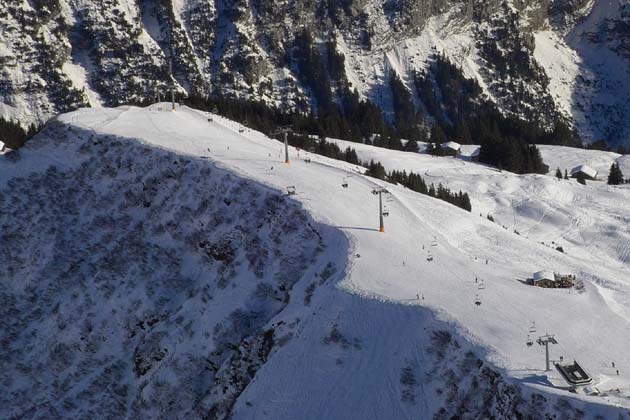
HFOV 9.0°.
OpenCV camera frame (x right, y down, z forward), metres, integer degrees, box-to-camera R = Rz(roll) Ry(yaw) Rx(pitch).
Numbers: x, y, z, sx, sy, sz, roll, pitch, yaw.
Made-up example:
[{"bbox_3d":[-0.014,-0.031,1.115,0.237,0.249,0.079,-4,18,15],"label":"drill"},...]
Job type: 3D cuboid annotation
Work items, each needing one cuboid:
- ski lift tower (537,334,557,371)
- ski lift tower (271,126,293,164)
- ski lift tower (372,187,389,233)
[{"bbox_3d":[84.602,51.723,1447.852,6.800,13.900,5.000,-6,19,-14],"label":"ski lift tower"},{"bbox_3d":[-12.786,-29.365,1817.202,6.800,18.110,5.200,-6,19,-14],"label":"ski lift tower"},{"bbox_3d":[27.754,-0.129,1666.925,6.400,19.900,4.800,-6,19,-14],"label":"ski lift tower"}]

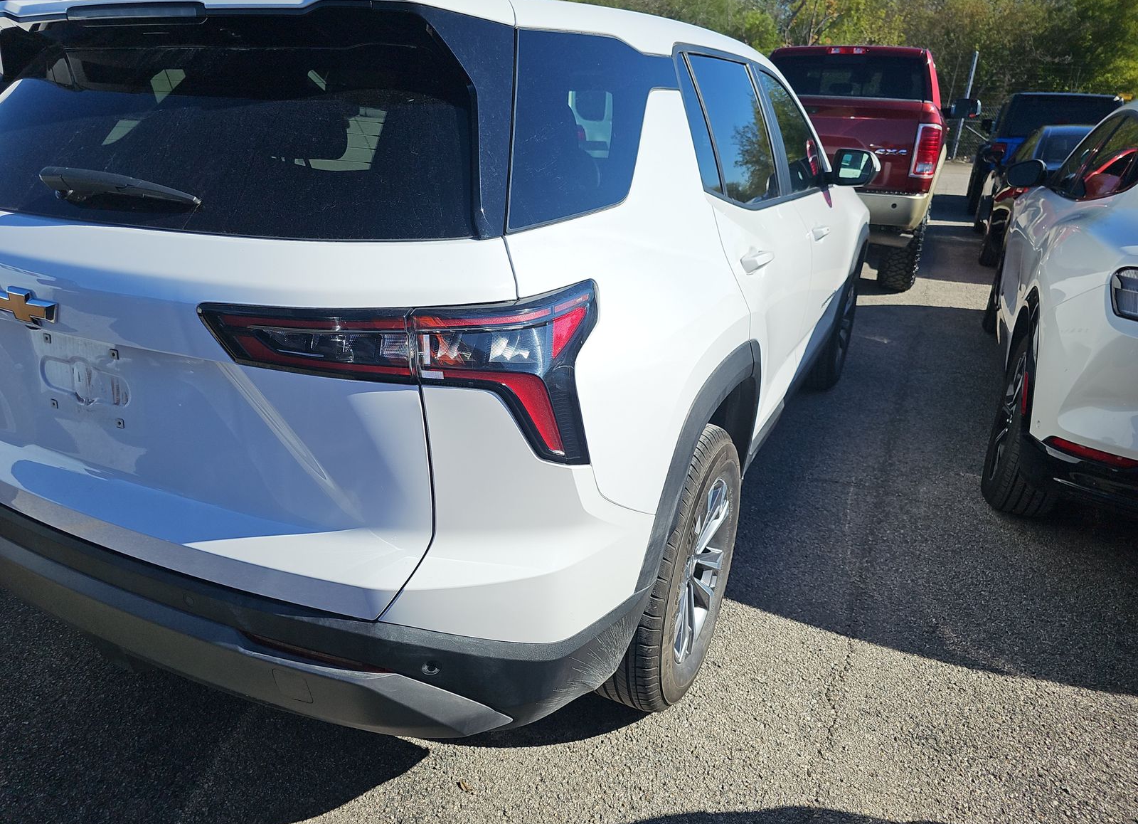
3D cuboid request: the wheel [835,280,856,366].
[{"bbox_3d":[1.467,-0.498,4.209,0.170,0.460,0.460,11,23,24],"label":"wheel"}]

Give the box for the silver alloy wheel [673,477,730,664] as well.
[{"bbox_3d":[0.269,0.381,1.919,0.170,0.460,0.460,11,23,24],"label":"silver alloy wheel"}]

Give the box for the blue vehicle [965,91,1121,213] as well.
[{"bbox_3d":[7.996,-4.406,12.848,1.880,1.860,4.700,11,23,24],"label":"blue vehicle"}]

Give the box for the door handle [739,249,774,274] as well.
[{"bbox_3d":[0.450,-0.353,1.781,0.050,0.045,0.240,11,23,24],"label":"door handle"}]

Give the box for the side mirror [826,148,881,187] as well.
[{"bbox_3d":[1.225,-1.049,3.254,0.220,0.155,0.130,11,23,24],"label":"side mirror"}]

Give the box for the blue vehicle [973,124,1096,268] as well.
[{"bbox_3d":[5.734,-2.515,8.522,1.850,1.430,4.800,11,23,24],"label":"blue vehicle"}]

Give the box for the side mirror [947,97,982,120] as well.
[{"bbox_3d":[4.427,-3.404,8.484,0.370,0.230,0.170,11,23,24],"label":"side mirror"}]

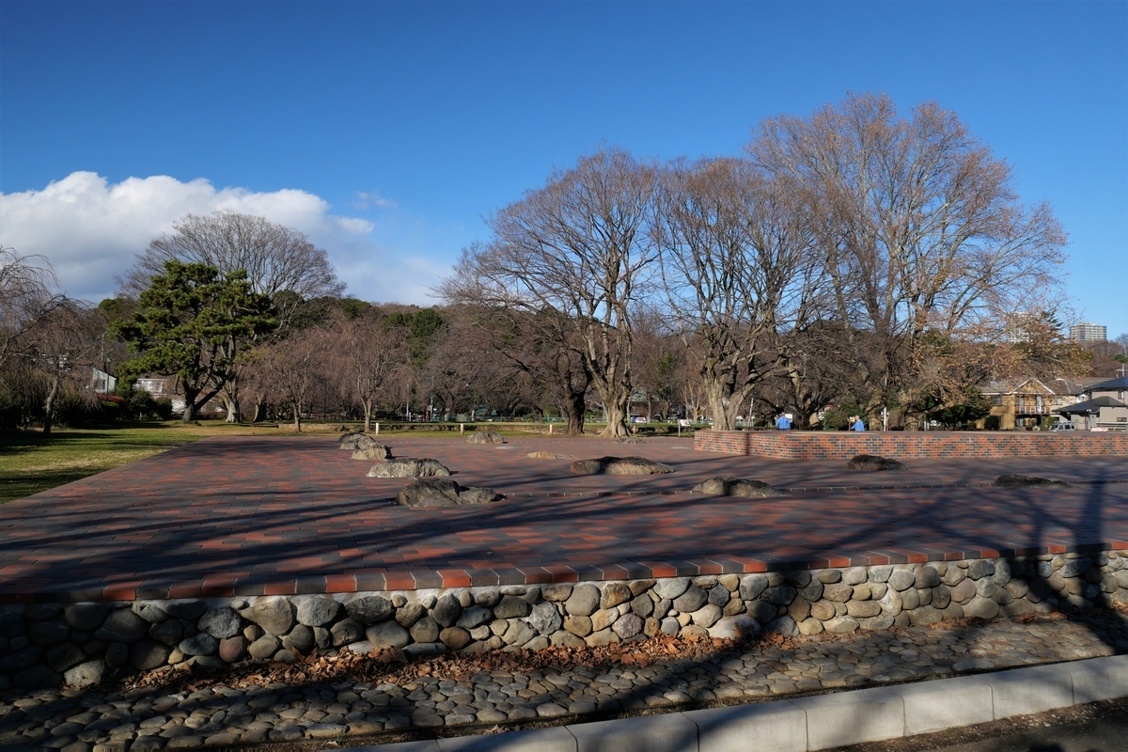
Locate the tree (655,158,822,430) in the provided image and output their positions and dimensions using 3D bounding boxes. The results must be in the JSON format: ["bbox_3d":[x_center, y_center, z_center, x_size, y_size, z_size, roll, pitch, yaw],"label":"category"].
[{"bbox_3d":[7.665,-3.484,37.171,7.319,12.294,6.953,0,-2,0],"label":"tree"}]

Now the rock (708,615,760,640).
[{"bbox_3d":[1.259,1.866,6.278,0.391,0.181,0.274,1,-2,-17],"label":"rock"}]

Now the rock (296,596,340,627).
[{"bbox_3d":[-1.599,1.532,5.504,0.294,0.196,0.220,1,-2,-13],"label":"rock"}]

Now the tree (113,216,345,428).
[{"bbox_3d":[-23.962,-4.237,61.000,15.780,15.048,15.500,0,-3,0],"label":"tree"}]

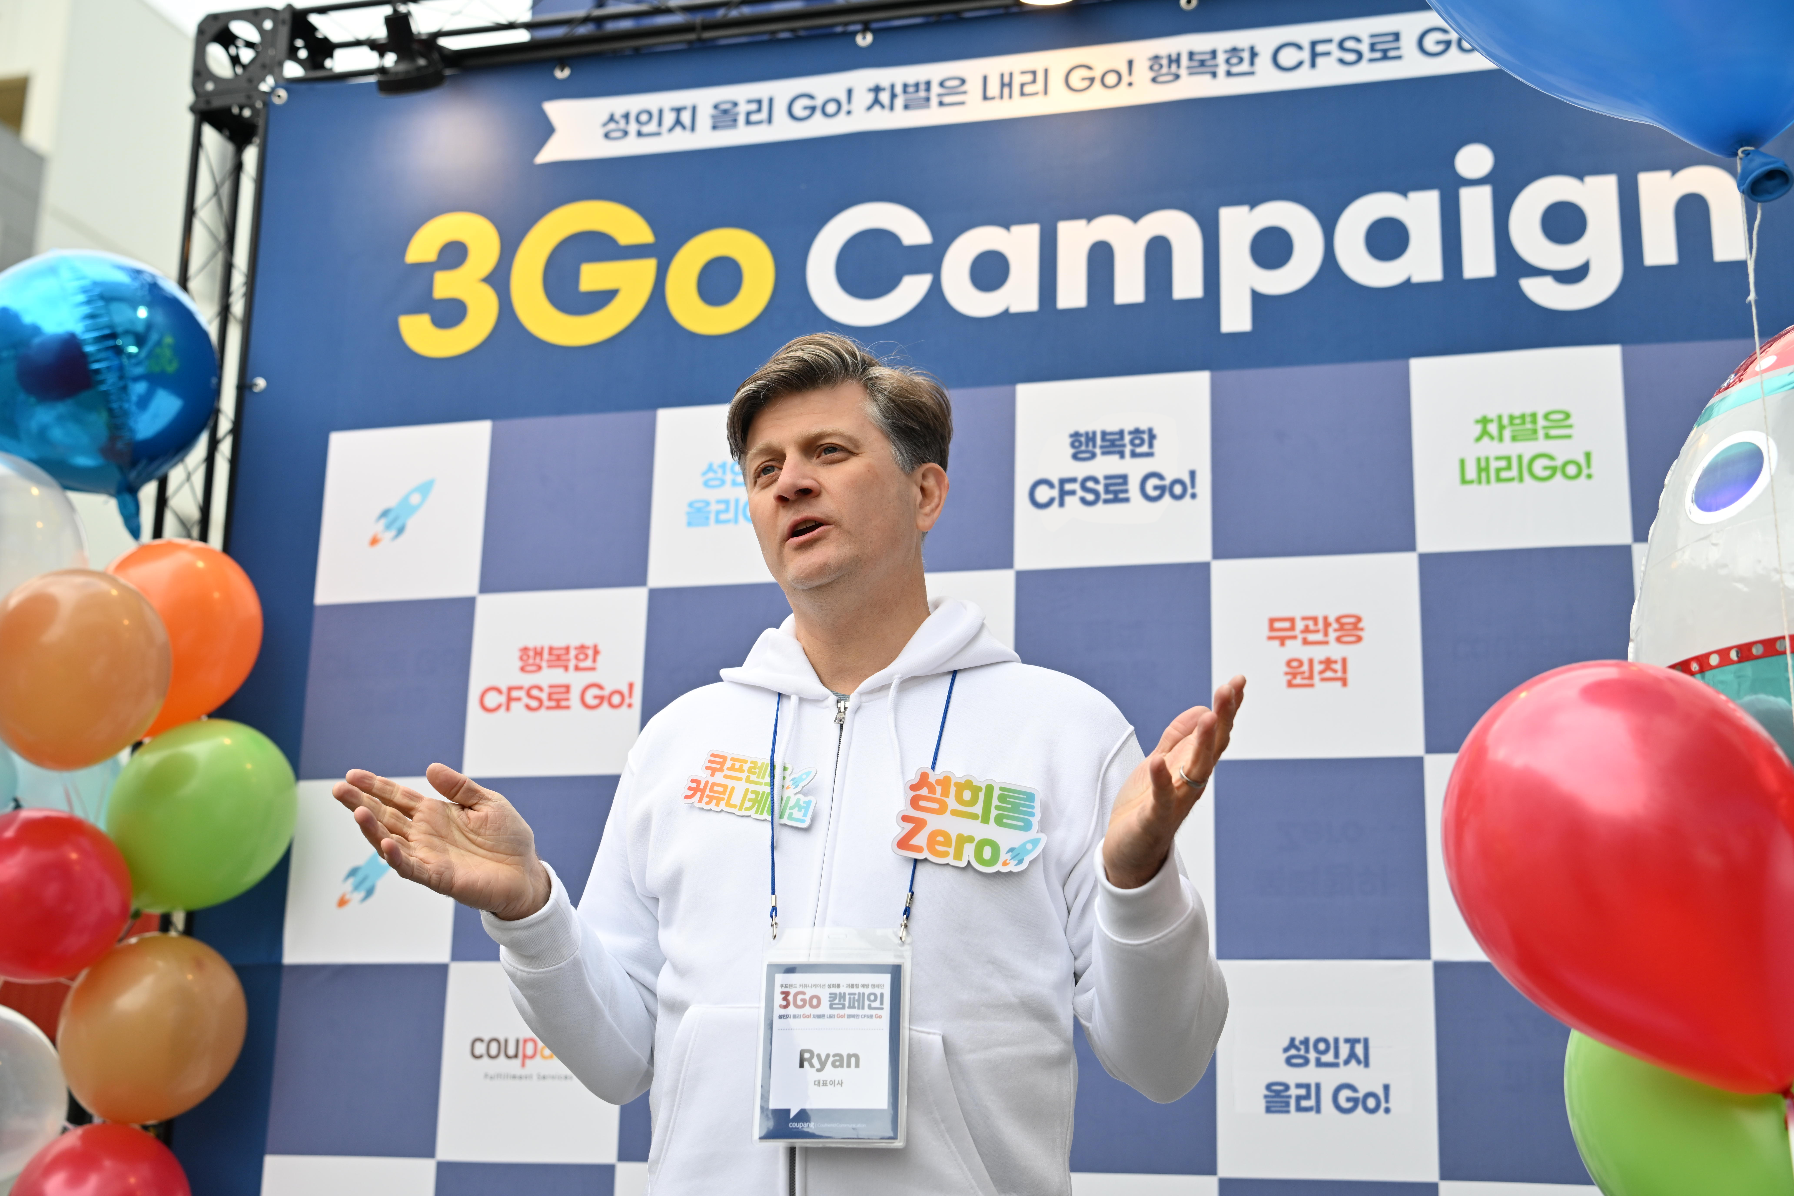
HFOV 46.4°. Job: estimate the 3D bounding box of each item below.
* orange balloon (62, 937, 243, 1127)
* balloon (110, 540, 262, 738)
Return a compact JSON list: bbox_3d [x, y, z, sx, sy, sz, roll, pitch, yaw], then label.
[{"bbox_3d":[-1.051,0.607,2.950,0.262,0.272,0.262,1,-14,0],"label":"orange balloon"},{"bbox_3d":[-1.066,0.060,3.100,0.250,0.285,0.250,1,-14,0],"label":"balloon"}]

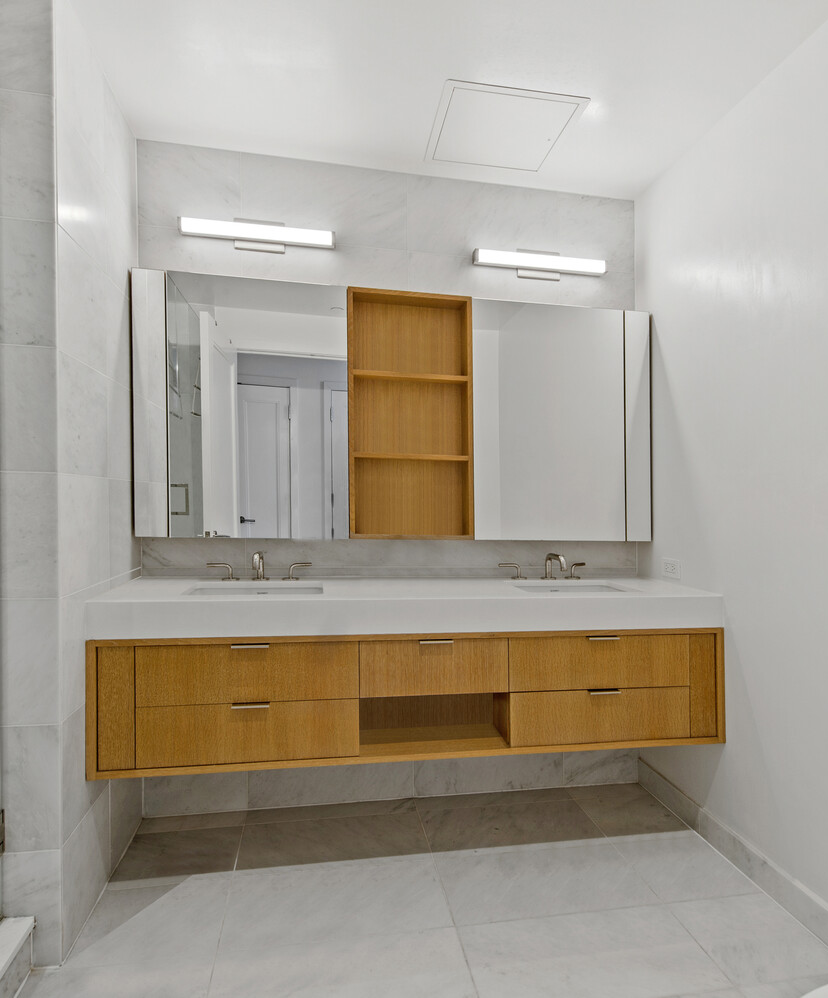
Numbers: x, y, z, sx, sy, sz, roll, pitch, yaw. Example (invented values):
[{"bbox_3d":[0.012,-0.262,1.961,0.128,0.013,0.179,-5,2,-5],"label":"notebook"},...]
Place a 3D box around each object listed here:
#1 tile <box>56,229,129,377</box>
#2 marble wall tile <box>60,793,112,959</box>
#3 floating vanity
[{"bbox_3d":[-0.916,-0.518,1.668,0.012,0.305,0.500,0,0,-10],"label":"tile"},{"bbox_3d":[-0.890,0.996,1.584,0.012,0.285,0.340,0,0,-10],"label":"marble wall tile"},{"bbox_3d":[0.022,0.541,2.000,1.935,0.484,0.512,0,0,-10],"label":"floating vanity"}]

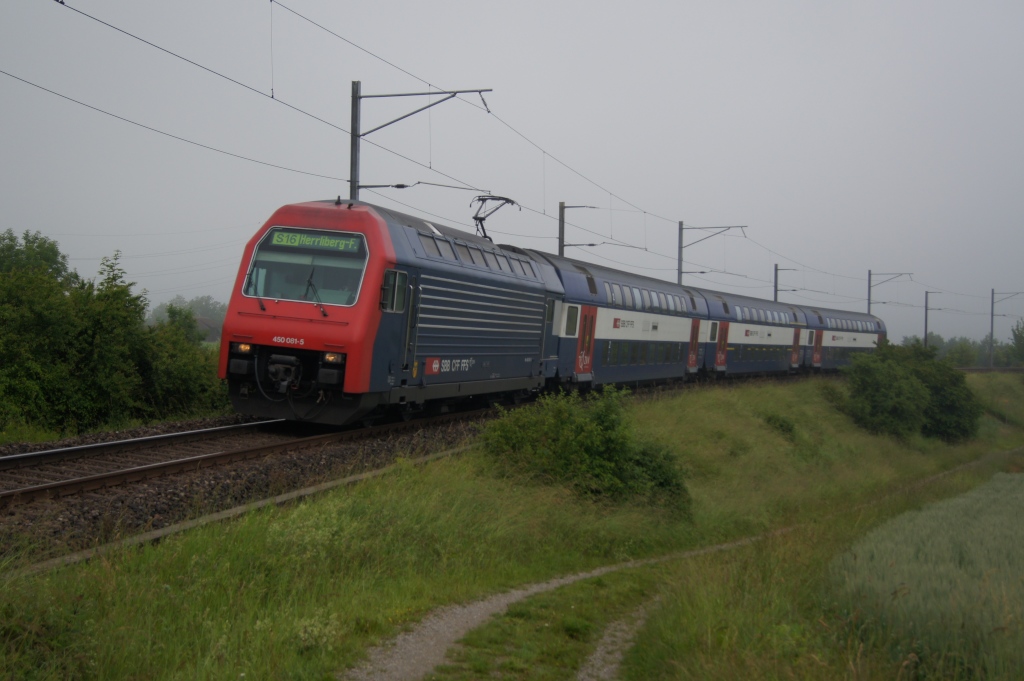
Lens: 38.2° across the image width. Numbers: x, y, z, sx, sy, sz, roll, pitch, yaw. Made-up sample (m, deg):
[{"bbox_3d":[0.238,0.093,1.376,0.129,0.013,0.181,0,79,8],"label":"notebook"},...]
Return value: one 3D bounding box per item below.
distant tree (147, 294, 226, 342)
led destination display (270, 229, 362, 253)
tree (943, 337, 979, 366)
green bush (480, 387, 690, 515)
[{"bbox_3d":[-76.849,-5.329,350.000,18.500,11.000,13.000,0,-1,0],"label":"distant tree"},{"bbox_3d":[-3.642,-1.847,27.607,1.760,0.290,0.120,6,-9,13],"label":"led destination display"},{"bbox_3d":[59.177,1.583,195.000,4.800,4.300,4.500,0,-1,0],"label":"tree"},{"bbox_3d":[1.477,2.211,29.700,4.100,2.500,3.000,0,-1,0],"label":"green bush"}]

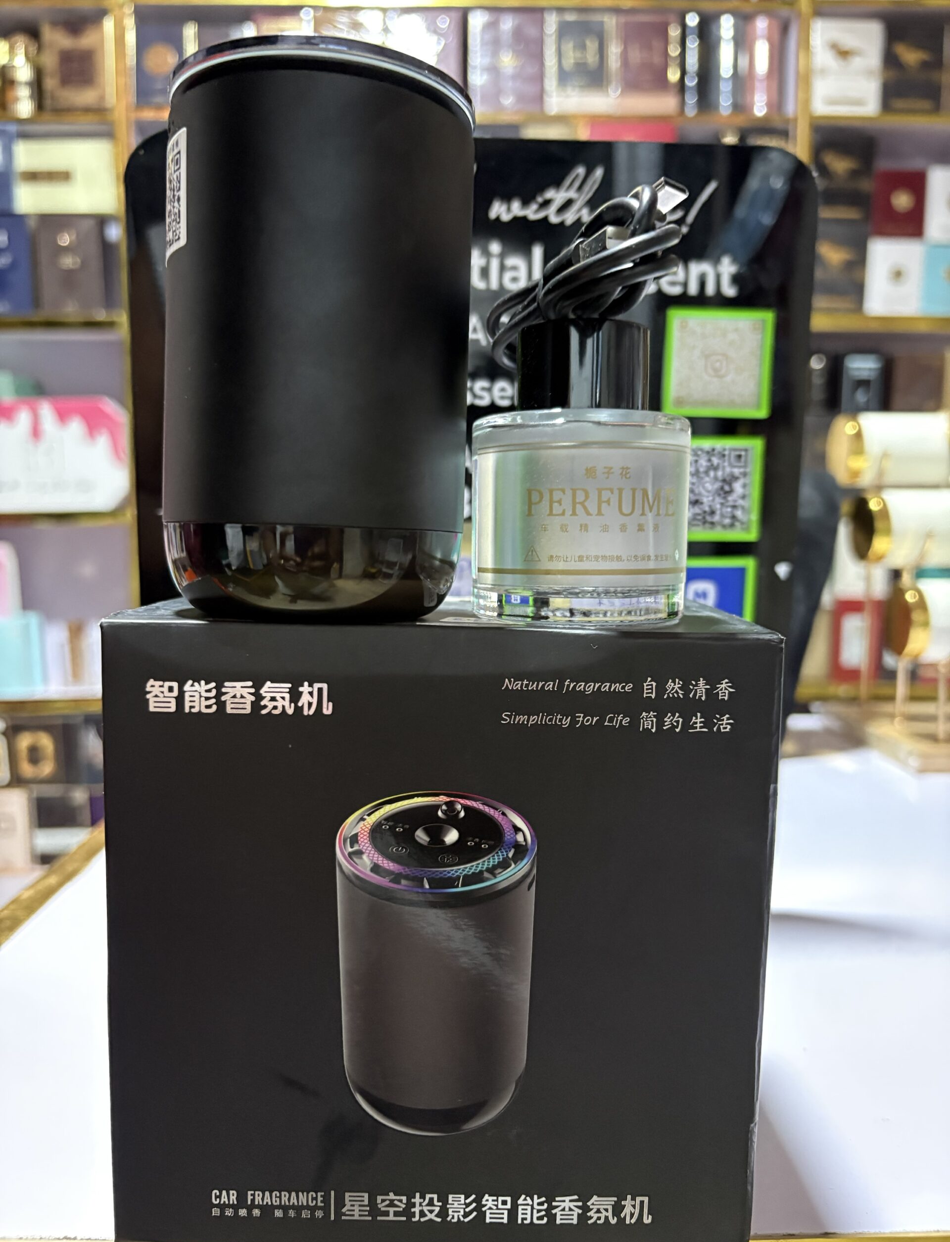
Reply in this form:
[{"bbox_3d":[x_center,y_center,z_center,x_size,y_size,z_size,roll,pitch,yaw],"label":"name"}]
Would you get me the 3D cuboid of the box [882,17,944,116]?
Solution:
[{"bbox_3d":[0.591,-0.750,1.307,0.081,0.122,0.050,0,4,-1],"label":"box"}]

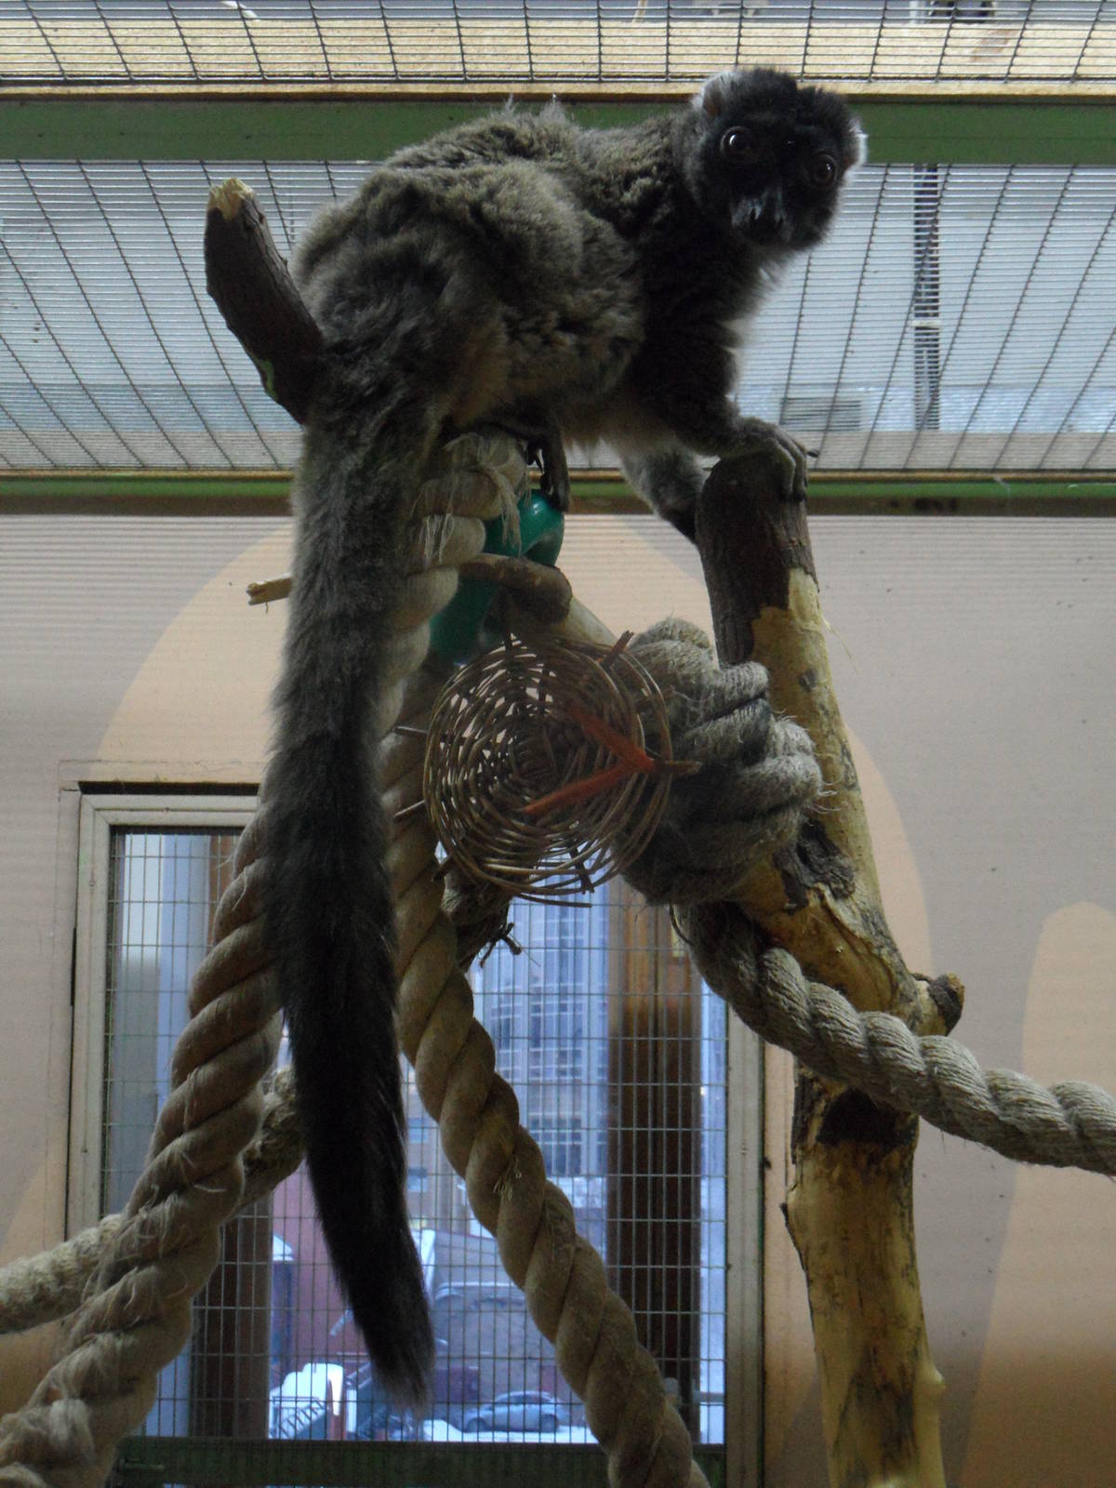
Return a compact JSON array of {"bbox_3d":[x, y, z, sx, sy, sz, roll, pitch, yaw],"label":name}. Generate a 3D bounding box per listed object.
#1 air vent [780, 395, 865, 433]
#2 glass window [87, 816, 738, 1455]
[{"bbox_3d":[0.471,-0.589,4.607,0.151,0.068,0.030,0,-7,1],"label":"air vent"},{"bbox_3d":[-0.153,0.425,2.850,0.699,0.683,0.060,0,-8,2],"label":"glass window"}]

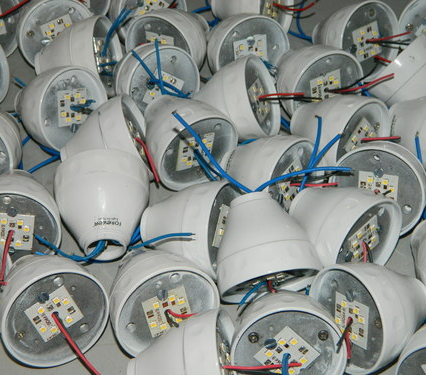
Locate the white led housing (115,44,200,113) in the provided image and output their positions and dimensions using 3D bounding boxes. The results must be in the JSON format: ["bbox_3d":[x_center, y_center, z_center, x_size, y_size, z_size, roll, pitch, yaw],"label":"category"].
[{"bbox_3d":[-0.043,-0.078,0.607,0.061,0.061,0.056,-8,20,-8],"label":"white led housing"}]

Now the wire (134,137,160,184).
[{"bbox_3d":[-0.044,-0.018,0.555,0.004,0.037,0.004,4,38,46],"label":"wire"}]

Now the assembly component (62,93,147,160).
[{"bbox_3d":[-0.074,-0.025,0.569,0.055,0.061,0.061,-22,46,8],"label":"assembly component"}]

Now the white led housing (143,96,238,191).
[{"bbox_3d":[-0.023,-0.039,0.580,0.061,0.061,0.055,-24,46,-21],"label":"white led housing"}]

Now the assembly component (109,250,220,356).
[{"bbox_3d":[-0.033,0.060,0.469,0.060,0.060,0.055,-18,27,-15],"label":"assembly component"}]

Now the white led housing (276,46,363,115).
[{"bbox_3d":[0.072,-0.079,0.608,0.061,0.061,0.056,-17,31,-16],"label":"white led housing"}]

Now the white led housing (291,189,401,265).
[{"bbox_3d":[0.077,0.024,0.517,0.061,0.061,0.056,-30,42,-26],"label":"white led housing"}]

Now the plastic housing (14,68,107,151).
[{"bbox_3d":[-0.118,-0.058,0.601,0.056,0.061,0.061,9,41,42],"label":"plastic housing"}]

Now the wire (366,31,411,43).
[{"bbox_3d":[0.128,-0.110,0.602,0.035,0.004,0.003,-6,41,34],"label":"wire"}]

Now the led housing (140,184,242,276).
[{"bbox_3d":[-0.015,0.026,0.517,0.055,0.061,0.061,2,44,24],"label":"led housing"}]

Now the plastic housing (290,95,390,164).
[{"bbox_3d":[0.084,-0.040,0.579,0.061,0.061,0.055,-36,43,-29],"label":"plastic housing"}]

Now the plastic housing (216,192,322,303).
[{"bbox_3d":[0.029,0.033,0.491,0.061,0.061,0.055,-10,68,-9],"label":"plastic housing"}]

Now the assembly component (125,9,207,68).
[{"bbox_3d":[-0.026,-0.111,0.623,0.060,0.060,0.055,23,39,20],"label":"assembly component"}]

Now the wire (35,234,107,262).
[{"bbox_3d":[-0.083,0.034,0.484,0.042,0.018,0.012,-1,48,0],"label":"wire"}]

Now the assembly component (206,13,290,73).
[{"bbox_3d":[0.020,-0.112,0.650,0.061,0.061,0.055,-19,33,-17],"label":"assembly component"}]

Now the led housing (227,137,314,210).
[{"bbox_3d":[0.032,-0.007,0.527,0.055,0.060,0.060,16,47,39],"label":"led housing"}]

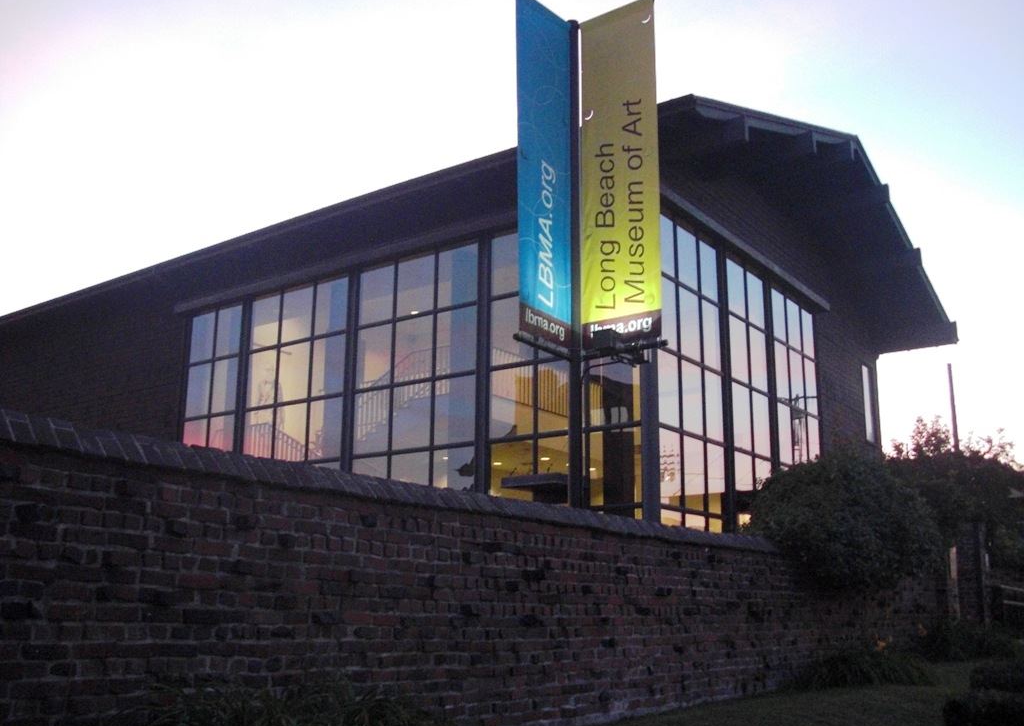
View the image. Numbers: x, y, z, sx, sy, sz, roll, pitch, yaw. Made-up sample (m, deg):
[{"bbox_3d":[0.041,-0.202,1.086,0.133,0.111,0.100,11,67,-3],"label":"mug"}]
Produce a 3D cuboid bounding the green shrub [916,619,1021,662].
[{"bbox_3d":[6.644,4.054,15.500,1.000,0.620,1.400,-9,-17,35],"label":"green shrub"}]

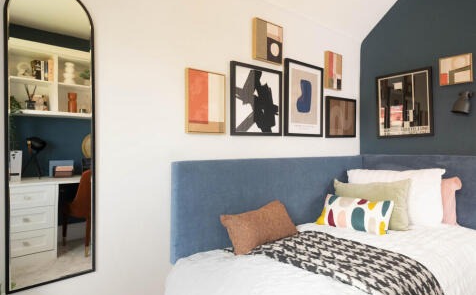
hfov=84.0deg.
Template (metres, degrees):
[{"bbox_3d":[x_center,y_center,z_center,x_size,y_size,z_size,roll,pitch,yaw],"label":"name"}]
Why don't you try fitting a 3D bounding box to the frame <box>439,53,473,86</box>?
[{"bbox_3d":[1.691,-0.596,2.050,0.040,0.215,0.196,0,0,-36],"label":"frame"}]

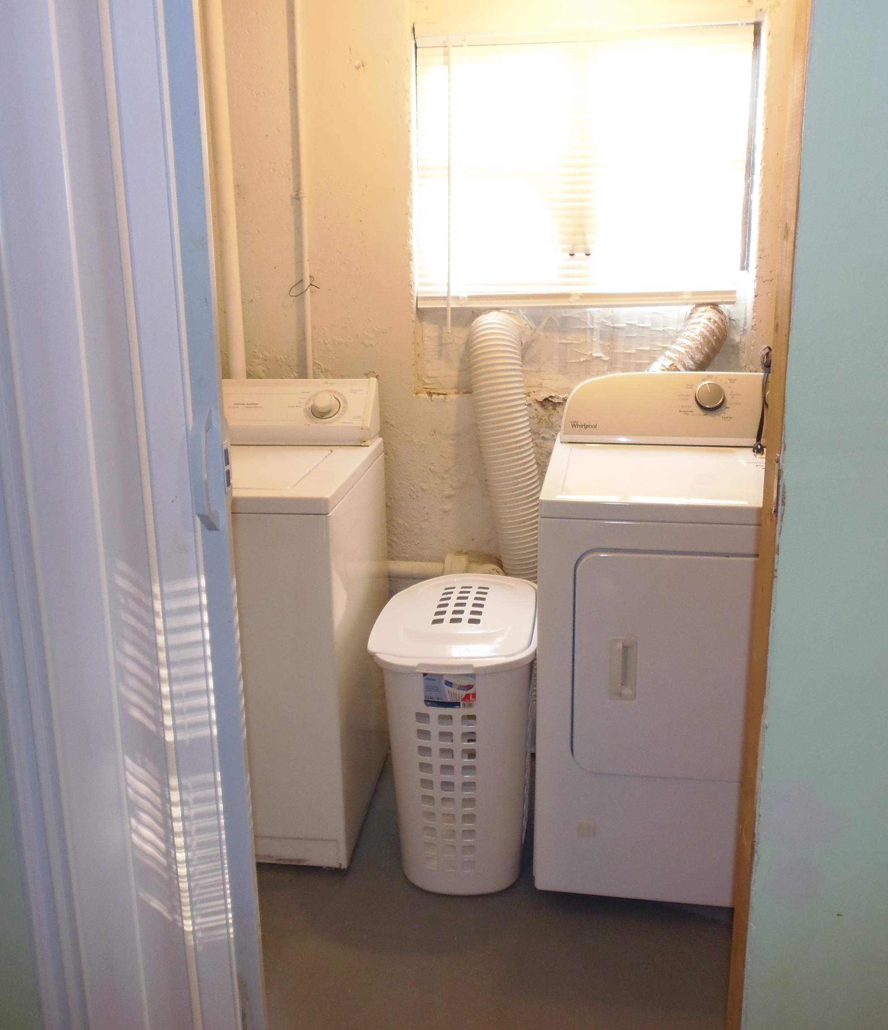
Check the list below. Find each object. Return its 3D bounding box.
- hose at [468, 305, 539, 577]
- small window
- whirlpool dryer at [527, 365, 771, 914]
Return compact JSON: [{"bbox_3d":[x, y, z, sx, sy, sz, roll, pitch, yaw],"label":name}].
[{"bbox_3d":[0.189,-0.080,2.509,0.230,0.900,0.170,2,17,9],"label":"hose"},{"bbox_3d":[0.351,-0.895,2.490,0.860,0.675,0.045,2,17,9],"label":"small window"},{"bbox_3d":[0.614,0.250,2.226,0.737,1.093,0.690,2,17,10],"label":"whirlpool dryer"}]

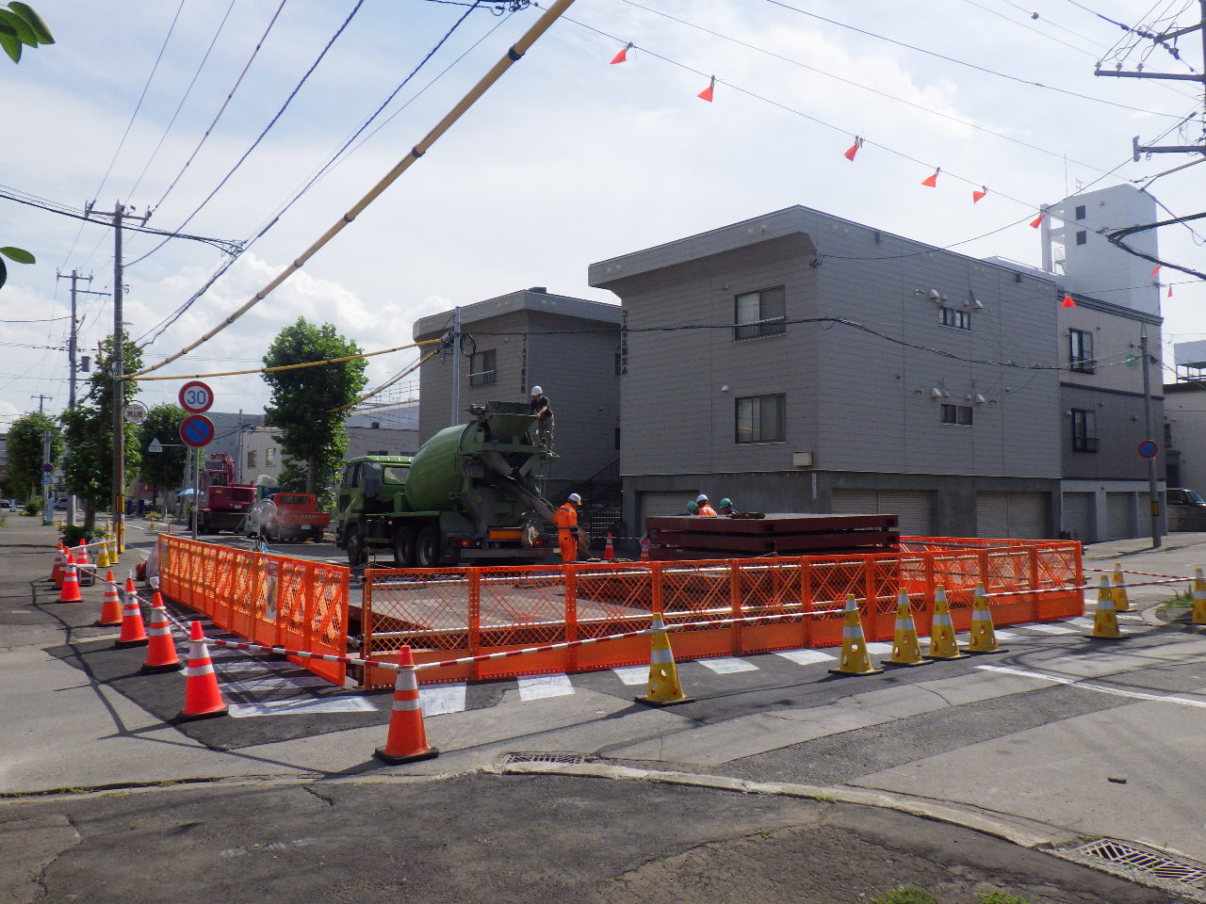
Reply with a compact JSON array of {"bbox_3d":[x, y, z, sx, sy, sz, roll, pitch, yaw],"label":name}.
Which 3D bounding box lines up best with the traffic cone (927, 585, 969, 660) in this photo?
[{"bbox_3d":[3.394,1.678,9.680,0.380,0.700,0.380,1,-3,-14],"label":"traffic cone"}]

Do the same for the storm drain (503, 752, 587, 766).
[{"bbox_3d":[-0.359,1.908,6.050,0.510,0.050,0.340,0,-3,0],"label":"storm drain"}]

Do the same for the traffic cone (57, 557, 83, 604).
[{"bbox_3d":[-7.960,1.880,14.584,0.370,0.700,0.370,1,-3,-25],"label":"traffic cone"}]

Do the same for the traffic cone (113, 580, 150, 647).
[{"bbox_3d":[-5.176,1.736,10.684,0.370,0.700,0.370,1,-3,-20],"label":"traffic cone"}]

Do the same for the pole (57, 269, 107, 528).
[{"bbox_3d":[-25.459,-2.454,47.639,2.100,12.700,0.600,2,-3,-32],"label":"pole"}]

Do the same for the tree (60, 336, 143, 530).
[{"bbox_3d":[-16.170,-0.380,31.500,2.650,6.650,2.650,0,-3,0],"label":"tree"}]

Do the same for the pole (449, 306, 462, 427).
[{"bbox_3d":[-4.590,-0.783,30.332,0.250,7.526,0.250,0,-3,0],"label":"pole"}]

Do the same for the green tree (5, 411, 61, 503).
[{"bbox_3d":[-52.460,1.083,90.054,5.400,9.700,5.400,2,-3,-32],"label":"green tree"}]

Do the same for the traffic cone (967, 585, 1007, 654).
[{"bbox_3d":[3.970,1.729,10.178,0.370,0.700,0.370,-2,-4,35],"label":"traffic cone"}]

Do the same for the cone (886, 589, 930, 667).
[{"bbox_3d":[2.887,1.652,9.284,0.370,0.700,0.370,-2,-4,45],"label":"cone"}]

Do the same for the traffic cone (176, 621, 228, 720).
[{"bbox_3d":[-3.101,1.649,7.484,0.380,0.700,0.380,1,-3,-20],"label":"traffic cone"}]

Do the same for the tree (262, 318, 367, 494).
[{"bbox_3d":[-11.545,-0.979,39.000,4.100,8.600,4.100,0,-3,0],"label":"tree"}]

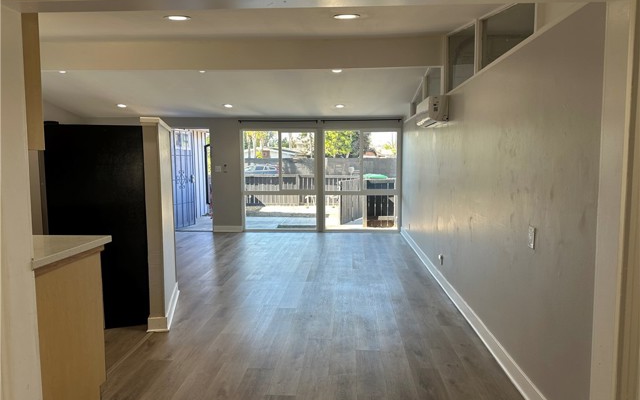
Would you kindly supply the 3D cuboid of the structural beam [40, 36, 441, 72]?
[{"bbox_3d":[-1.037,-1.641,5.011,4.864,0.356,0.140,0,5,4],"label":"structural beam"}]

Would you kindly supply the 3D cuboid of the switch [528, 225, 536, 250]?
[{"bbox_3d":[1.208,0.220,2.527,0.012,0.124,0.075,0,5,4],"label":"switch"}]

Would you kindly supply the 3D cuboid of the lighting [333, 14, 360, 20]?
[{"bbox_3d":[0.212,-1.446,3.508,0.190,0.030,0.190,0,15,4],"label":"lighting"}]

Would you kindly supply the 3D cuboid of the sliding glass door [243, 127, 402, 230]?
[{"bbox_3d":[-0.011,-0.370,8.608,3.000,2.014,0.100,0,5,4],"label":"sliding glass door"}]

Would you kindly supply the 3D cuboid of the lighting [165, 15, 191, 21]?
[{"bbox_3d":[-1.097,-1.403,3.422,0.190,0.030,0.190,0,15,4],"label":"lighting"}]

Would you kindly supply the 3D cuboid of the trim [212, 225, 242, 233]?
[{"bbox_3d":[-1.823,0.574,8.777,0.600,0.135,0.018,0,5,4],"label":"trim"}]

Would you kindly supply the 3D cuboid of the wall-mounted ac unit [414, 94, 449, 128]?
[{"bbox_3d":[1.274,-0.979,5.057,0.205,0.290,0.840,0,5,4],"label":"wall-mounted ac unit"}]

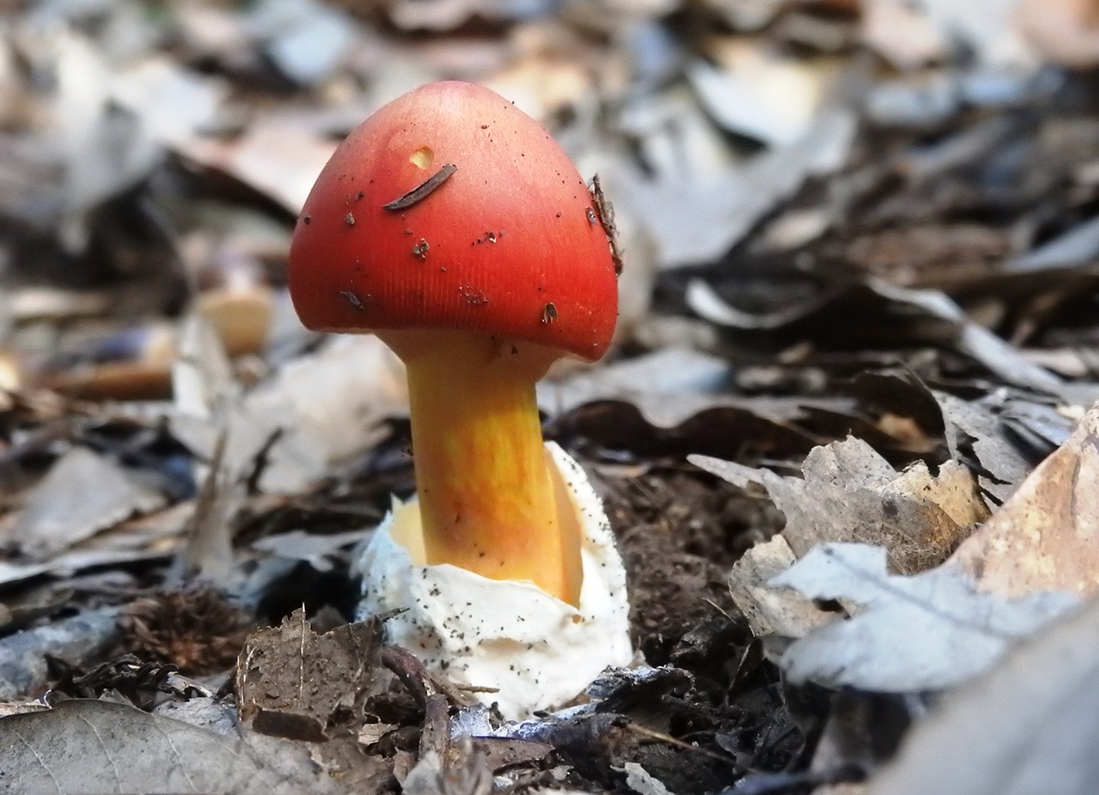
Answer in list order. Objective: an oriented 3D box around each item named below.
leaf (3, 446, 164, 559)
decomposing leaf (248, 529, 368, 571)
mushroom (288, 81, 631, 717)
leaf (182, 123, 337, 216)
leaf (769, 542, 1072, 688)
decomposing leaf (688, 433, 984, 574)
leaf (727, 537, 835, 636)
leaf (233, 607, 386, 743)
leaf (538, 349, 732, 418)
[{"bbox_3d":[-0.094,0.021,0.510,0.032,0.016,0.027,0,15,0],"label":"leaf"},{"bbox_3d":[-0.045,0.028,0.470,0.022,0.006,0.017,0,15,0],"label":"decomposing leaf"},{"bbox_3d":[-0.015,0.000,0.420,0.055,0.102,0.054,-5,11,0],"label":"mushroom"},{"bbox_3d":[-0.085,-0.068,0.750,0.050,0.018,0.040,0,15,0],"label":"leaf"},{"bbox_3d":[0.056,0.033,0.380,0.045,0.016,0.028,0,15,0],"label":"leaf"},{"bbox_3d":[0.049,0.018,0.430,0.049,0.018,0.025,0,15,0],"label":"decomposing leaf"},{"bbox_3d":[0.038,0.031,0.410,0.018,0.014,0.013,0,15,0],"label":"leaf"},{"bbox_3d":[-0.038,0.044,0.400,0.023,0.019,0.011,0,15,0],"label":"leaf"},{"bbox_3d":[0.019,-0.004,0.570,0.044,0.010,0.027,0,15,0],"label":"leaf"}]

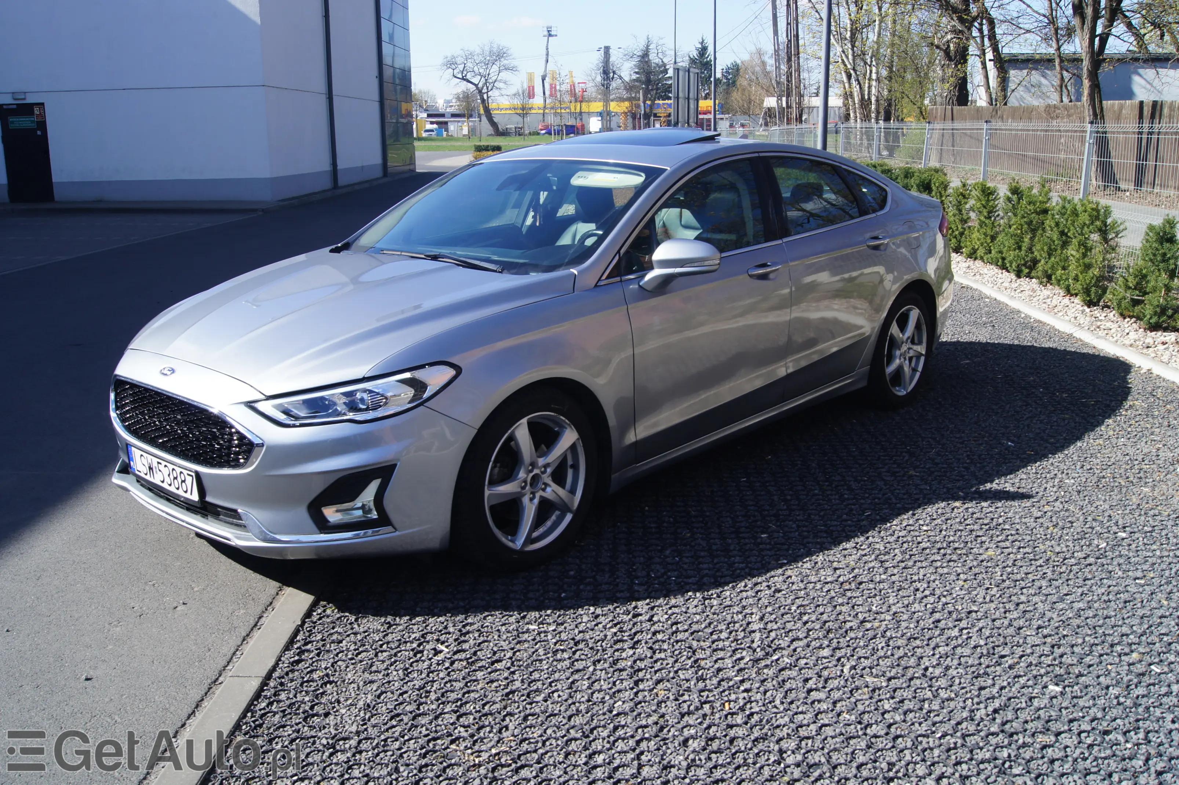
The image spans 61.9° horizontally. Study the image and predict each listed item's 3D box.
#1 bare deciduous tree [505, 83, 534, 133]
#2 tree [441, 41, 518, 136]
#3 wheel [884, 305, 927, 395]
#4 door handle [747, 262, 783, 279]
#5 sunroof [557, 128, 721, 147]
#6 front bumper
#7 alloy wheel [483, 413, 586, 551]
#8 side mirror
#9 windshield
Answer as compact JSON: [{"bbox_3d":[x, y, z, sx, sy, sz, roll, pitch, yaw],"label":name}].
[{"bbox_3d":[-7.202,-29.138,101.711,3.148,5.871,3.000,-2,14,-3],"label":"bare deciduous tree"},{"bbox_3d":[-13.434,-36.974,119.873,9.443,11.022,8.500,-3,14,-6],"label":"tree"},{"bbox_3d":[1.702,-0.244,5.530,0.190,0.490,0.490,11,19,42],"label":"wheel"},{"bbox_3d":[0.761,-0.532,4.261,0.060,0.052,0.245,11,19,42],"label":"door handle"},{"bbox_3d":[0.196,-1.255,4.856,0.840,0.070,0.460,11,24,42],"label":"sunroof"},{"bbox_3d":[-1.255,0.151,3.580,1.850,0.600,0.660,11,19,42],"label":"front bumper"},{"bbox_3d":[-0.247,0.304,3.523,0.190,0.490,0.490,11,19,42],"label":"alloy wheel"},{"bbox_3d":[0.337,-0.500,3.753,0.240,0.185,0.250,11,19,42],"label":"side mirror"},{"bbox_3d":[-0.401,-0.800,4.304,1.450,0.150,0.920,11,44,42],"label":"windshield"}]

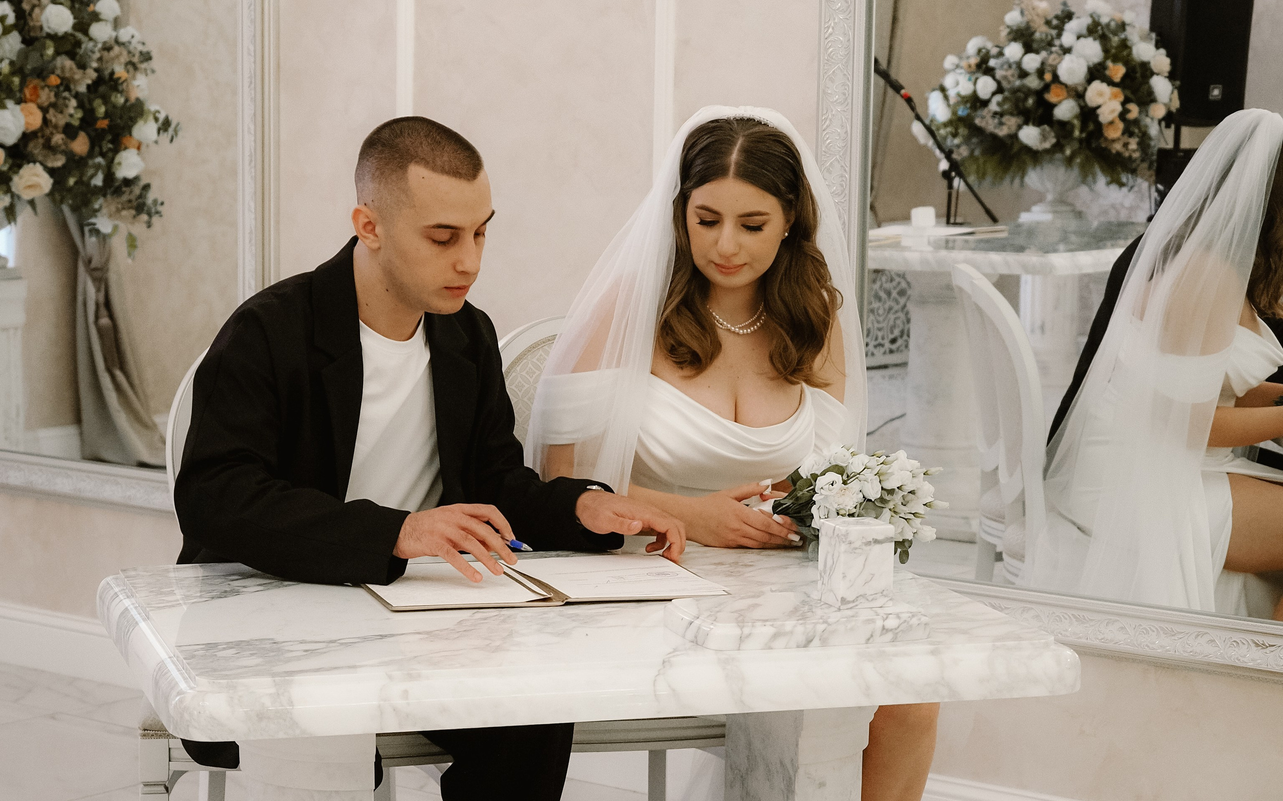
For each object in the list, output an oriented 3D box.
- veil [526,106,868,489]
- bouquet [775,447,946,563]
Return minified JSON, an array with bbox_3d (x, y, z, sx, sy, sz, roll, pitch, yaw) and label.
[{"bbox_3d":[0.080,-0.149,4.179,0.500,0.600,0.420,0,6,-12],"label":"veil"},{"bbox_3d":[0.302,0.147,3.870,0.230,0.160,0.190,-1,7,-15],"label":"bouquet"}]

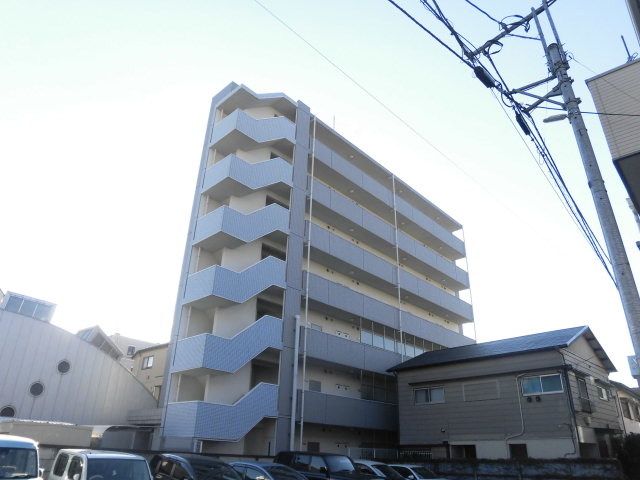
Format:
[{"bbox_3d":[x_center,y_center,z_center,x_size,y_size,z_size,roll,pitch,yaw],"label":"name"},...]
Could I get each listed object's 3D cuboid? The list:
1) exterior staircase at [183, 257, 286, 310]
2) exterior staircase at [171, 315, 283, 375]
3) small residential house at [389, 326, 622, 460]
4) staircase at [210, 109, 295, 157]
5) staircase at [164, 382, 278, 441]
[{"bbox_3d":[-3.818,2.033,20.803,2.215,2.733,3.970,-21,-34,39],"label":"exterior staircase"},{"bbox_3d":[-3.898,4.642,19.541,2.215,2.733,3.970,-21,-34,39],"label":"exterior staircase"},{"bbox_3d":[9.502,8.751,22.524,8.998,7.384,7.731,-22,-34,40],"label":"small residential house"},{"bbox_3d":[-3.581,-5.796,24.591,2.215,2.733,3.970,-21,-34,39],"label":"staircase"},{"bbox_3d":[-3.971,7.049,18.376,2.215,2.283,3.970,-21,-34,39],"label":"staircase"}]

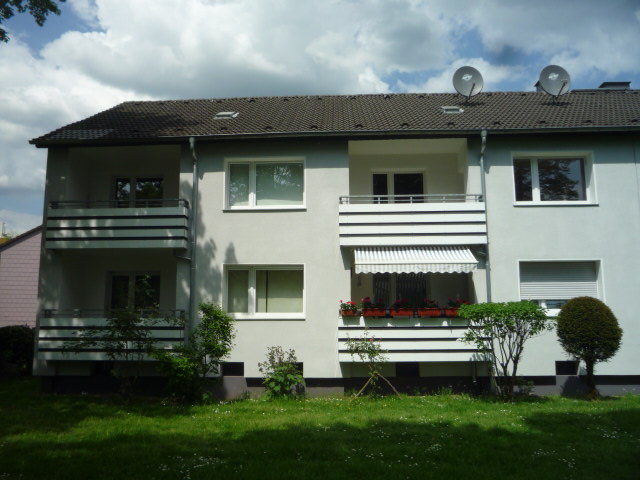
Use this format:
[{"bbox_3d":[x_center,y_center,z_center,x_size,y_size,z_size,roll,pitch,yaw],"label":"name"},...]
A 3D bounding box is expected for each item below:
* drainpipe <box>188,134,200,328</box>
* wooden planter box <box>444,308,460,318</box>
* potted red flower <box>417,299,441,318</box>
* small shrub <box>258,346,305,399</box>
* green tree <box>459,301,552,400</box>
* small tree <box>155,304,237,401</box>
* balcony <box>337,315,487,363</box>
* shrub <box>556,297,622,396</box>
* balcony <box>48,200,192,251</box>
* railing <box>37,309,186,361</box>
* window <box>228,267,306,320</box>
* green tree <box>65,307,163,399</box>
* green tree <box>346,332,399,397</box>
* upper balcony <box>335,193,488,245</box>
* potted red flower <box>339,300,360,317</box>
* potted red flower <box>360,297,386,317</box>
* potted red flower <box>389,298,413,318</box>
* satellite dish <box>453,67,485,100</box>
[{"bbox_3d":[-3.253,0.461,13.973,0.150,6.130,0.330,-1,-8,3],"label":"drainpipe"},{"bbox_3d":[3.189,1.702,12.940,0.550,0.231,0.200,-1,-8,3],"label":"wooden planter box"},{"bbox_3d":[2.550,1.614,13.044,0.550,0.430,0.260,-1,-8,3],"label":"potted red flower"},{"bbox_3d":[-0.900,3.107,12.955,1.080,1.218,0.960,-1,-8,3],"label":"small shrub"},{"bbox_3d":[4.006,2.382,11.994,1.958,2.092,1.900,-1,-8,3],"label":"green tree"},{"bbox_3d":[-2.794,2.490,12.288,1.818,2.153,1.600,-1,-8,3],"label":"small tree"},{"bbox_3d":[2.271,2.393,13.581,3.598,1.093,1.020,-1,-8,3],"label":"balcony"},{"bbox_3d":[5.929,2.379,12.198,1.420,2.240,1.420,-1,-8,3],"label":"shrub"},{"bbox_3d":[-5.092,-0.357,14.132,3.565,1.211,0.500,-1,-8,3],"label":"balcony"},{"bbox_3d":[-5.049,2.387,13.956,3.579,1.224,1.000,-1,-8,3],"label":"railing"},{"bbox_3d":[-1.383,1.300,13.914,2.020,1.350,0.180,-1,-8,3],"label":"window"},{"bbox_3d":[-4.772,2.610,12.715,2.311,2.161,1.350,-1,-8,3],"label":"green tree"},{"bbox_3d":[1.176,2.792,12.441,1.162,1.416,1.000,-1,-8,3],"label":"green tree"},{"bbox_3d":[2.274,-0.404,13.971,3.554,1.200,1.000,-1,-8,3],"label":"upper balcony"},{"bbox_3d":[0.675,1.633,13.146,0.473,0.397,0.260,-1,-8,3],"label":"potted red flower"},{"bbox_3d":[1.274,1.581,13.092,0.590,0.450,0.250,-1,-8,3],"label":"potted red flower"},{"bbox_3d":[1.907,1.594,13.057,0.570,0.450,0.250,-1,-8,3],"label":"potted red flower"},{"bbox_3d":[4.677,-4.885,17.483,0.970,1.060,0.500,0,-8,-5],"label":"satellite dish"}]

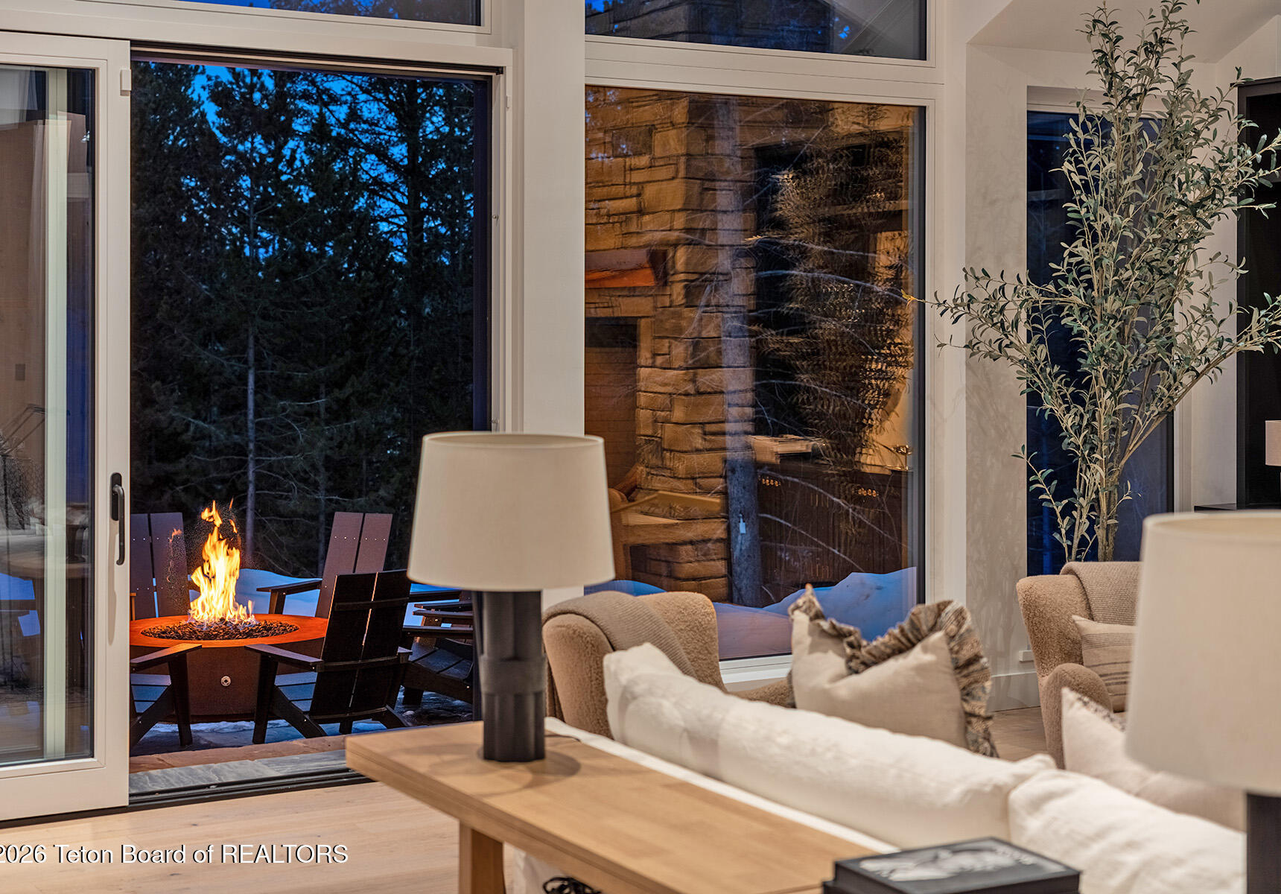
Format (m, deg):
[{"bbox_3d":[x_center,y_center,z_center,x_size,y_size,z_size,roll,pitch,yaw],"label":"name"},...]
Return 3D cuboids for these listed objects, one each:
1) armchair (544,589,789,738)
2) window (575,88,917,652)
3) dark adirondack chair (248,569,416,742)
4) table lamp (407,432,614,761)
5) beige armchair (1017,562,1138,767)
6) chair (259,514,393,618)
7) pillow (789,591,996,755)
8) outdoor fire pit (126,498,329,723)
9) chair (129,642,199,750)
[{"bbox_3d":[0.200,0.975,7.200,0.800,0.770,0.780,2,4,44],"label":"armchair"},{"bbox_3d":[0.555,-0.324,8.920,1.870,2.540,0.100,-1,3,-30],"label":"window"},{"bbox_3d":[-1.610,1.108,10.250,0.690,0.930,0.850,-2,3,-36],"label":"dark adirondack chair"},{"bbox_3d":[-0.298,0.353,4.630,0.480,0.735,0.480,0,3,0],"label":"table lamp"},{"bbox_3d":[2.060,0.928,7.950,0.780,0.770,0.800,-1,3,-24],"label":"beige armchair"},{"bbox_3d":[-1.980,0.956,12.950,0.700,0.930,0.850,1,3,25],"label":"chair"},{"bbox_3d":[0.580,0.582,4.500,0.510,0.540,0.190,3,18,45],"label":"pillow"},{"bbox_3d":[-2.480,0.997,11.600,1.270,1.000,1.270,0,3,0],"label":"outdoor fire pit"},{"bbox_3d":[-2.730,1.117,10.100,0.700,0.930,0.850,1,3,13],"label":"chair"}]

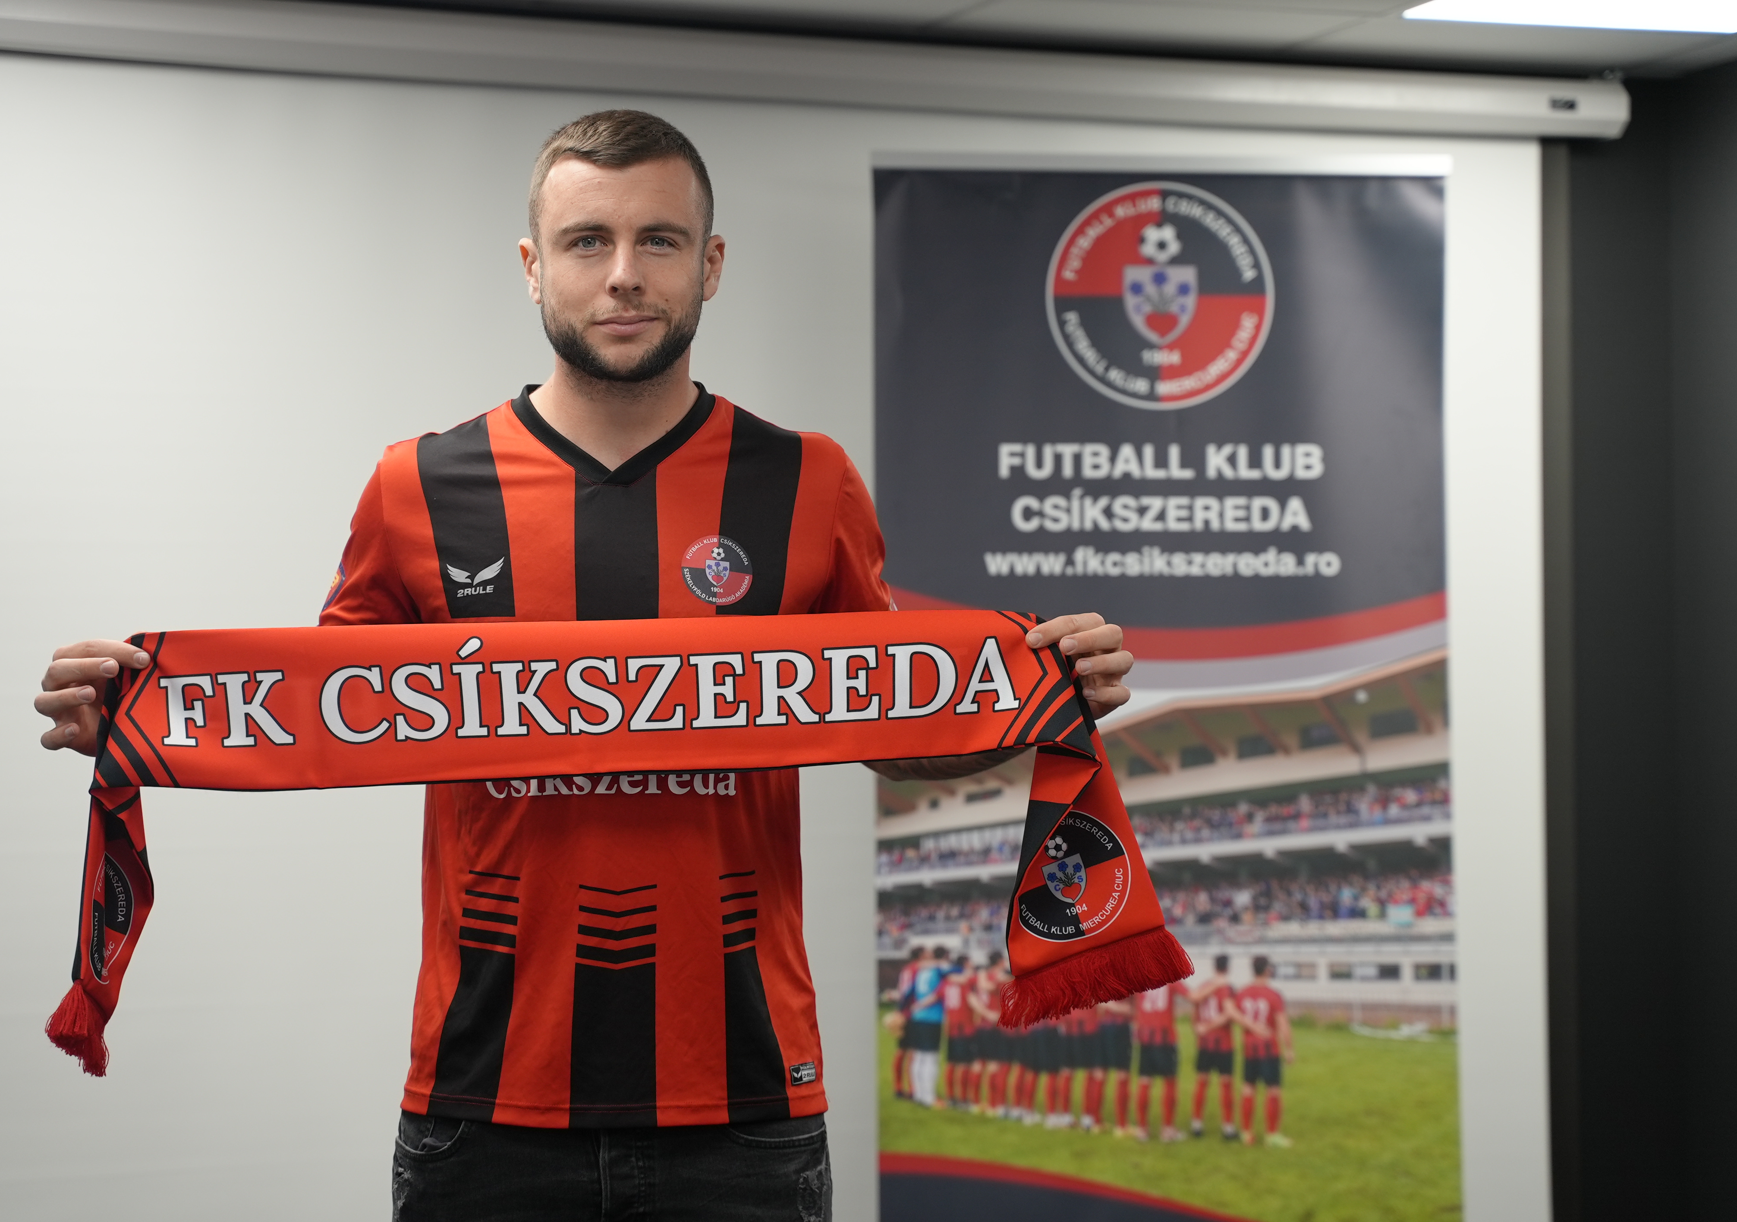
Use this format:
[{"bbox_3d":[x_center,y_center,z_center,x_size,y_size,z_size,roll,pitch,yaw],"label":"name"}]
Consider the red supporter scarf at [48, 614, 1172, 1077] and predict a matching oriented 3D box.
[{"bbox_3d":[-0.211,0.196,3.230,0.965,0.395,0.130,0,-2,-1],"label":"red supporter scarf"}]

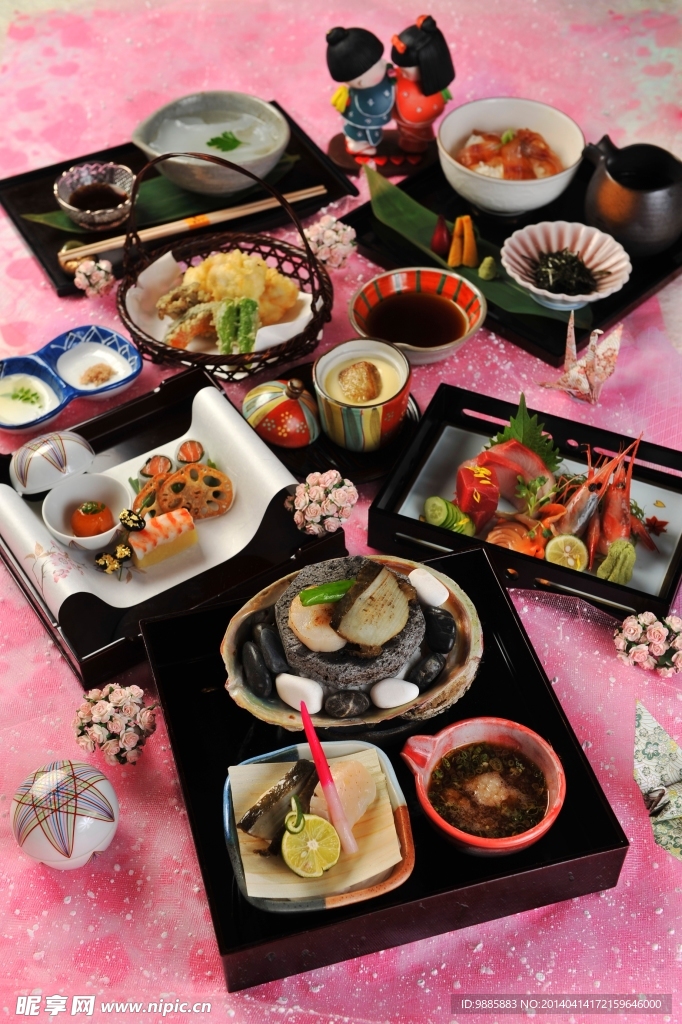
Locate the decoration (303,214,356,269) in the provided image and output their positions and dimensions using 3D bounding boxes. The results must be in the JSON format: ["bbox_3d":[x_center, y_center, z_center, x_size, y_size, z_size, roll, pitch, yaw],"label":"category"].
[{"bbox_3d":[-0.011,-0.235,1.288,0.050,0.045,0.050,-1,47,0],"label":"decoration"}]

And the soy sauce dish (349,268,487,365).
[{"bbox_3d":[0.061,-0.150,1.175,0.108,0.036,0.110,0,47,0],"label":"soy sauce dish"}]

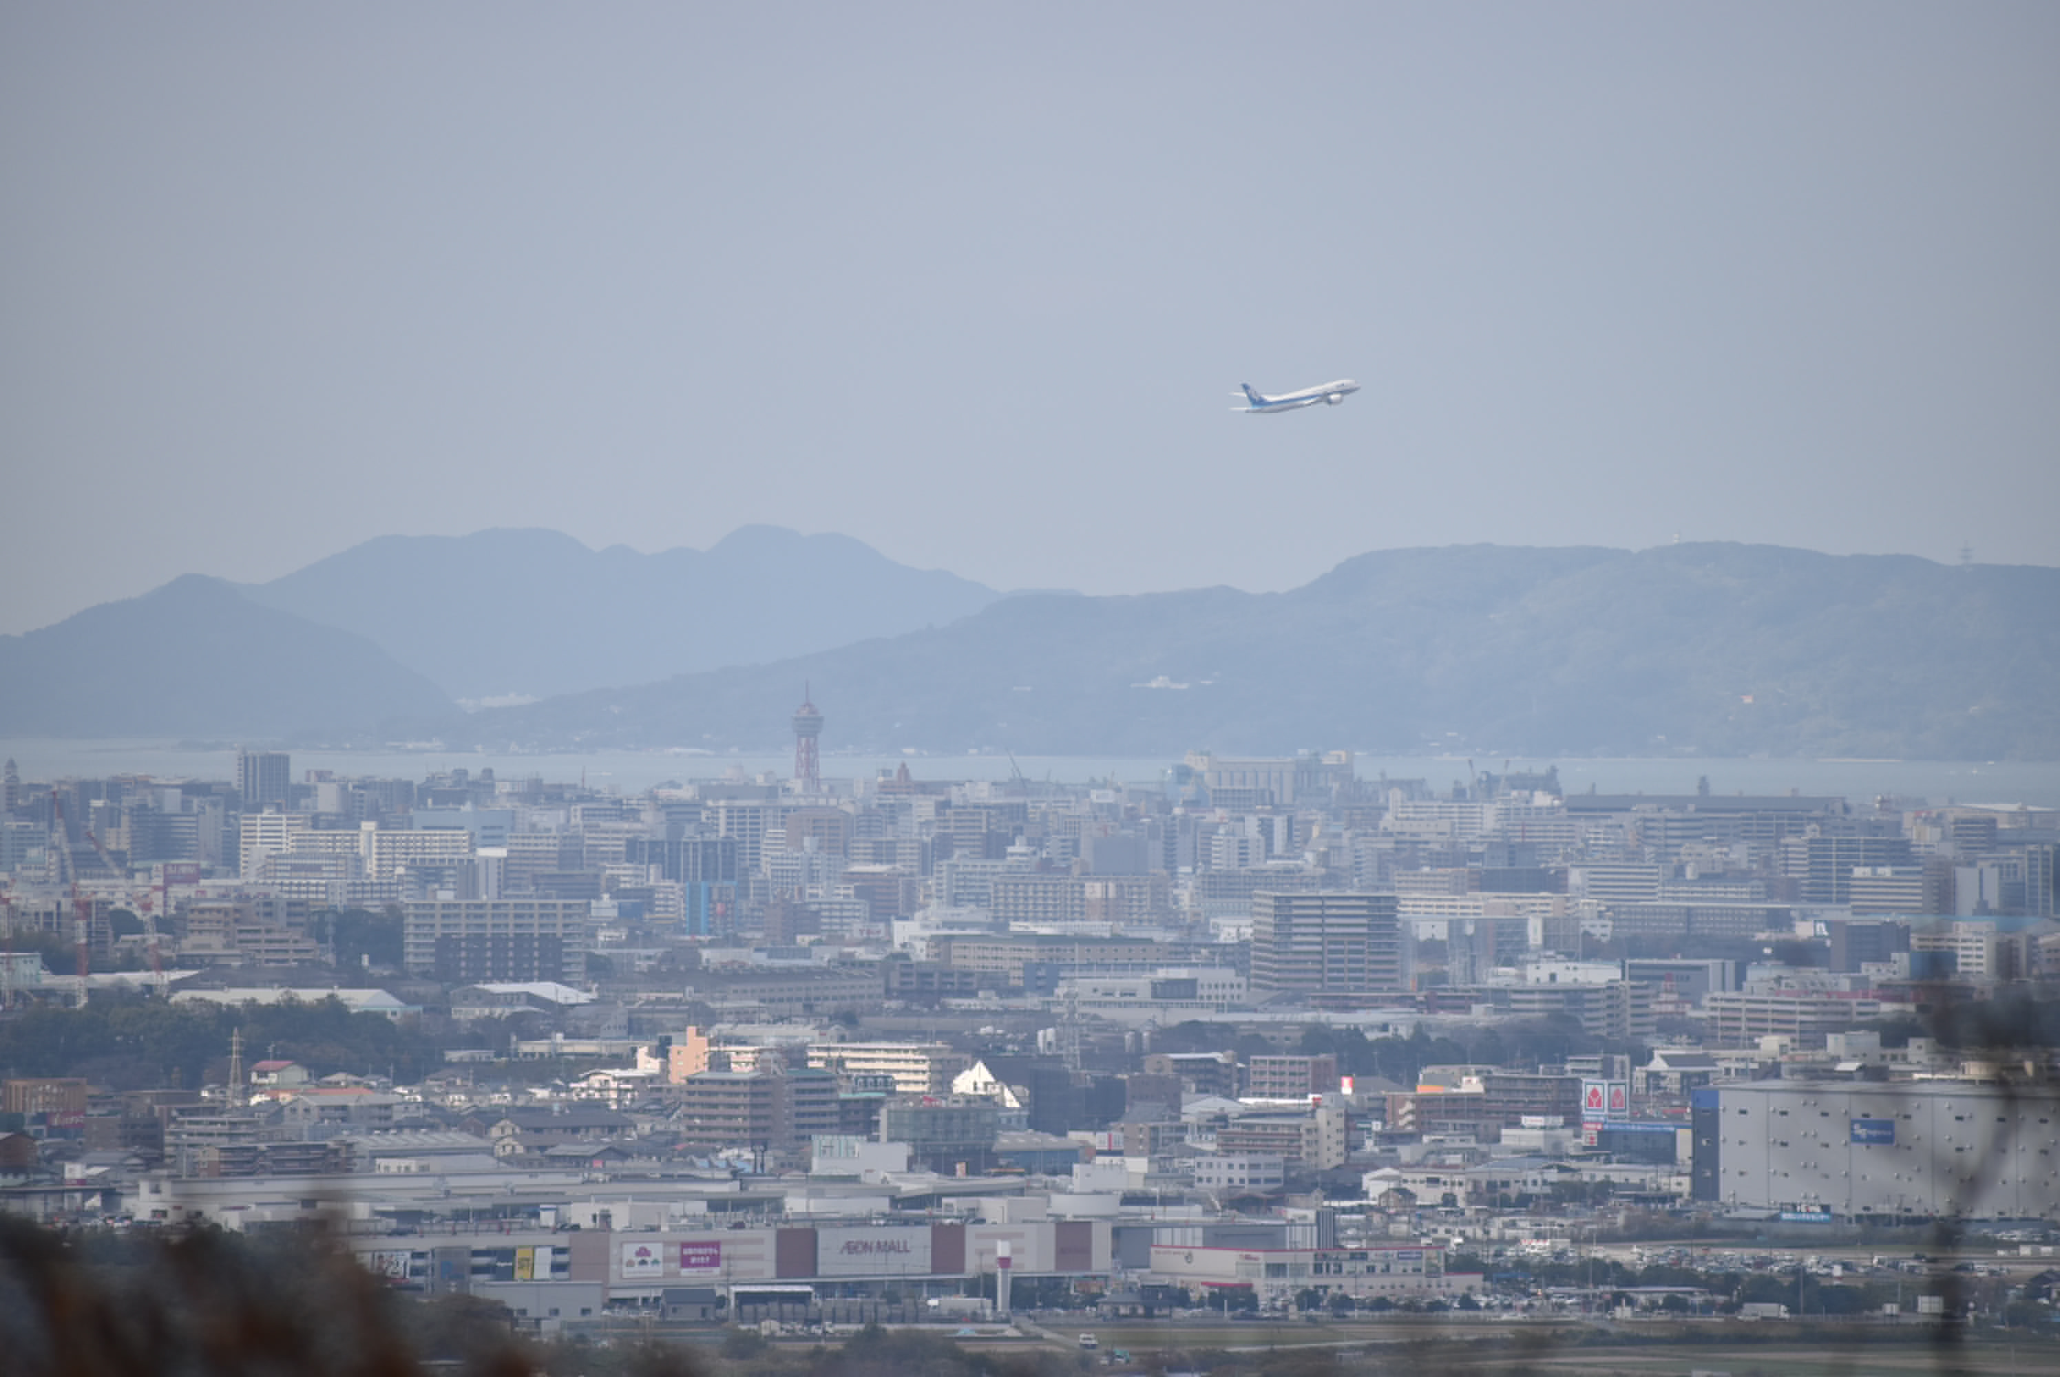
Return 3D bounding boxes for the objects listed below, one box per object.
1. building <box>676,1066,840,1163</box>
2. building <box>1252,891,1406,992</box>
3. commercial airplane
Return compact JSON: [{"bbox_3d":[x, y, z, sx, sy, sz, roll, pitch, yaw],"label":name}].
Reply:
[{"bbox_3d":[-68.400,108.360,5200.000,23.500,24.500,33.000,0,1,40],"label":"building"},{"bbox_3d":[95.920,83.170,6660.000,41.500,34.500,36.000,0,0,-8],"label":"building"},{"bbox_3d":[110.690,-122.340,8440.000,59.800,16.600,60.100,-14,10,-35],"label":"commercial airplane"}]

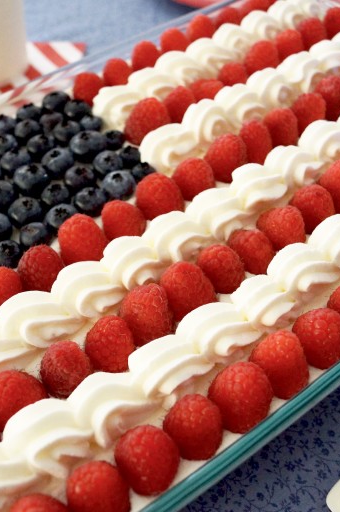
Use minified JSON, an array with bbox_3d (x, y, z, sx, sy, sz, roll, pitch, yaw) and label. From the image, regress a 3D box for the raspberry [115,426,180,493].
[{"bbox_3d":[-0.007,0.067,0.188,0.022,0.023,0.022,-1,54,2],"label":"raspberry"}]

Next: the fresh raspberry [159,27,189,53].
[{"bbox_3d":[0.003,-0.127,0.344,0.017,0.019,0.017,-3,53,4],"label":"fresh raspberry"}]

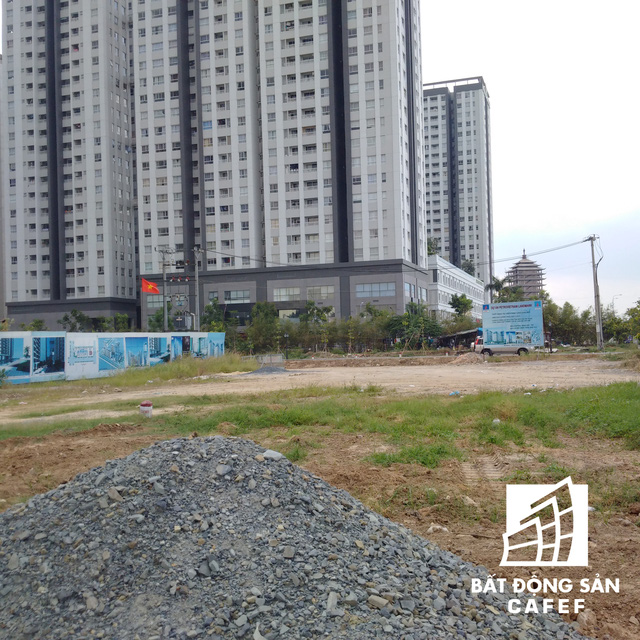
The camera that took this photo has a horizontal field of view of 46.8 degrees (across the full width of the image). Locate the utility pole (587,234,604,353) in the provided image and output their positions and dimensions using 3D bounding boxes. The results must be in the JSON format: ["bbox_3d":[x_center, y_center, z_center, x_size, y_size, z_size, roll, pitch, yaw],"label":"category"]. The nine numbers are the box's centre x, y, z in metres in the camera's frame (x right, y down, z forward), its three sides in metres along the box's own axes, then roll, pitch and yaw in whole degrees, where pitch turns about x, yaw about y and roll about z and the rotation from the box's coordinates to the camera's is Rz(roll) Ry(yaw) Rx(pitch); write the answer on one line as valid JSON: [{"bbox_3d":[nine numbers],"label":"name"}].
[{"bbox_3d":[24.905,-2.384,65.973,1.200,10.318,0.600,-2,0,0],"label":"utility pole"}]

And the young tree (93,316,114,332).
[{"bbox_3d":[-23.362,1.831,79.989,2.380,4.422,2.380,-2,0,0],"label":"young tree"}]

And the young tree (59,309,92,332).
[{"bbox_3d":[-26.378,1.439,79.986,3.678,5.368,3.678,-2,0,0],"label":"young tree"}]

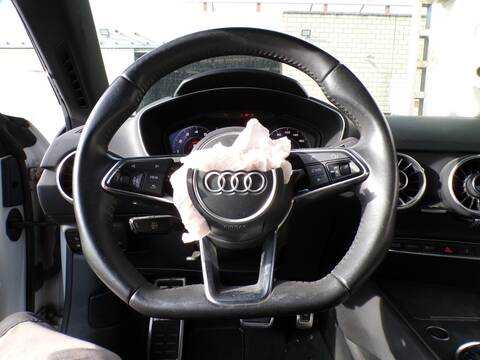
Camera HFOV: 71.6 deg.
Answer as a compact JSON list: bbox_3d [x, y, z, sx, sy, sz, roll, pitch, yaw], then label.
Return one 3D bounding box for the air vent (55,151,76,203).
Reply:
[{"bbox_3d":[-0.261,-0.003,0.572,0.095,0.095,0.040,0,3,0],"label":"air vent"}]

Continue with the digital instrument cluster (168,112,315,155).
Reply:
[{"bbox_3d":[0.003,-0.080,0.680,0.300,0.120,0.040,0,-8,0],"label":"digital instrument cluster"}]

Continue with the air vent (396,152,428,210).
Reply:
[{"bbox_3d":[0.266,0.003,0.572,0.095,0.095,0.040,0,3,0],"label":"air vent"}]

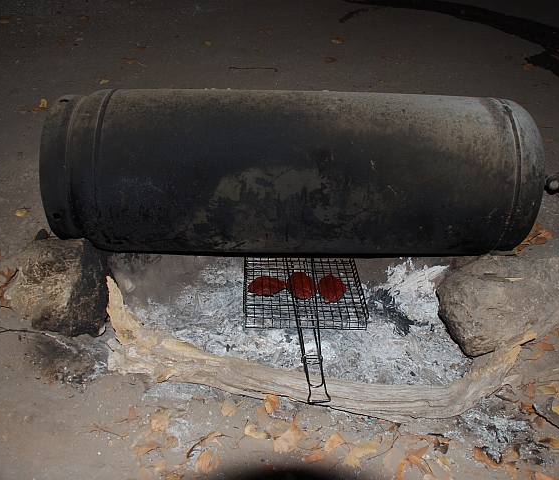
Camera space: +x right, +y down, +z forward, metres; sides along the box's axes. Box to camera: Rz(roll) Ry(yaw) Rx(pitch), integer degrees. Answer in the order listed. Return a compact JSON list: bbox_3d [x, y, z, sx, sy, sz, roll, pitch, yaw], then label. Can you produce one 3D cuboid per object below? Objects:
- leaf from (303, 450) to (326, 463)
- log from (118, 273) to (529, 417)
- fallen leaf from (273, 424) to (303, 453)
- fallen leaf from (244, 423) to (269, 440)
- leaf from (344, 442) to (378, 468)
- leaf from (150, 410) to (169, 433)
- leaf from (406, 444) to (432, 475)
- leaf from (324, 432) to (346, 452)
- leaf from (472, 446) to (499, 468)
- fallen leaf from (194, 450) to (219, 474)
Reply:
[{"bbox_3d":[0.081,0.499,1.238,0.048,0.012,0.022,-12,49,-13],"label":"leaf"},{"bbox_3d":[0.097,0.277,1.281,1.030,0.160,0.240,0,45,-1],"label":"log"},{"bbox_3d":[0.019,0.470,1.260,0.080,0.018,0.042,-30,55,-26],"label":"fallen leaf"},{"bbox_3d":[-0.054,0.456,1.273,0.053,0.015,0.029,12,48,10],"label":"fallen leaf"},{"bbox_3d":[0.191,0.505,1.268,0.085,0.015,0.058,-21,50,-19],"label":"leaf"},{"bbox_3d":[-0.295,0.447,1.326,0.048,0.012,0.050,0,46,0],"label":"leaf"},{"bbox_3d":[0.325,0.513,1.259,0.061,0.015,0.068,0,46,0],"label":"leaf"},{"bbox_3d":[0.132,0.485,1.288,0.056,0.013,0.042,-27,52,-23],"label":"leaf"},{"bbox_3d":[0.477,0.505,1.240,0.070,0.018,0.028,27,52,22],"label":"leaf"},{"bbox_3d":[-0.159,0.484,1.171,0.045,0.014,0.055,26,50,22],"label":"fallen leaf"}]

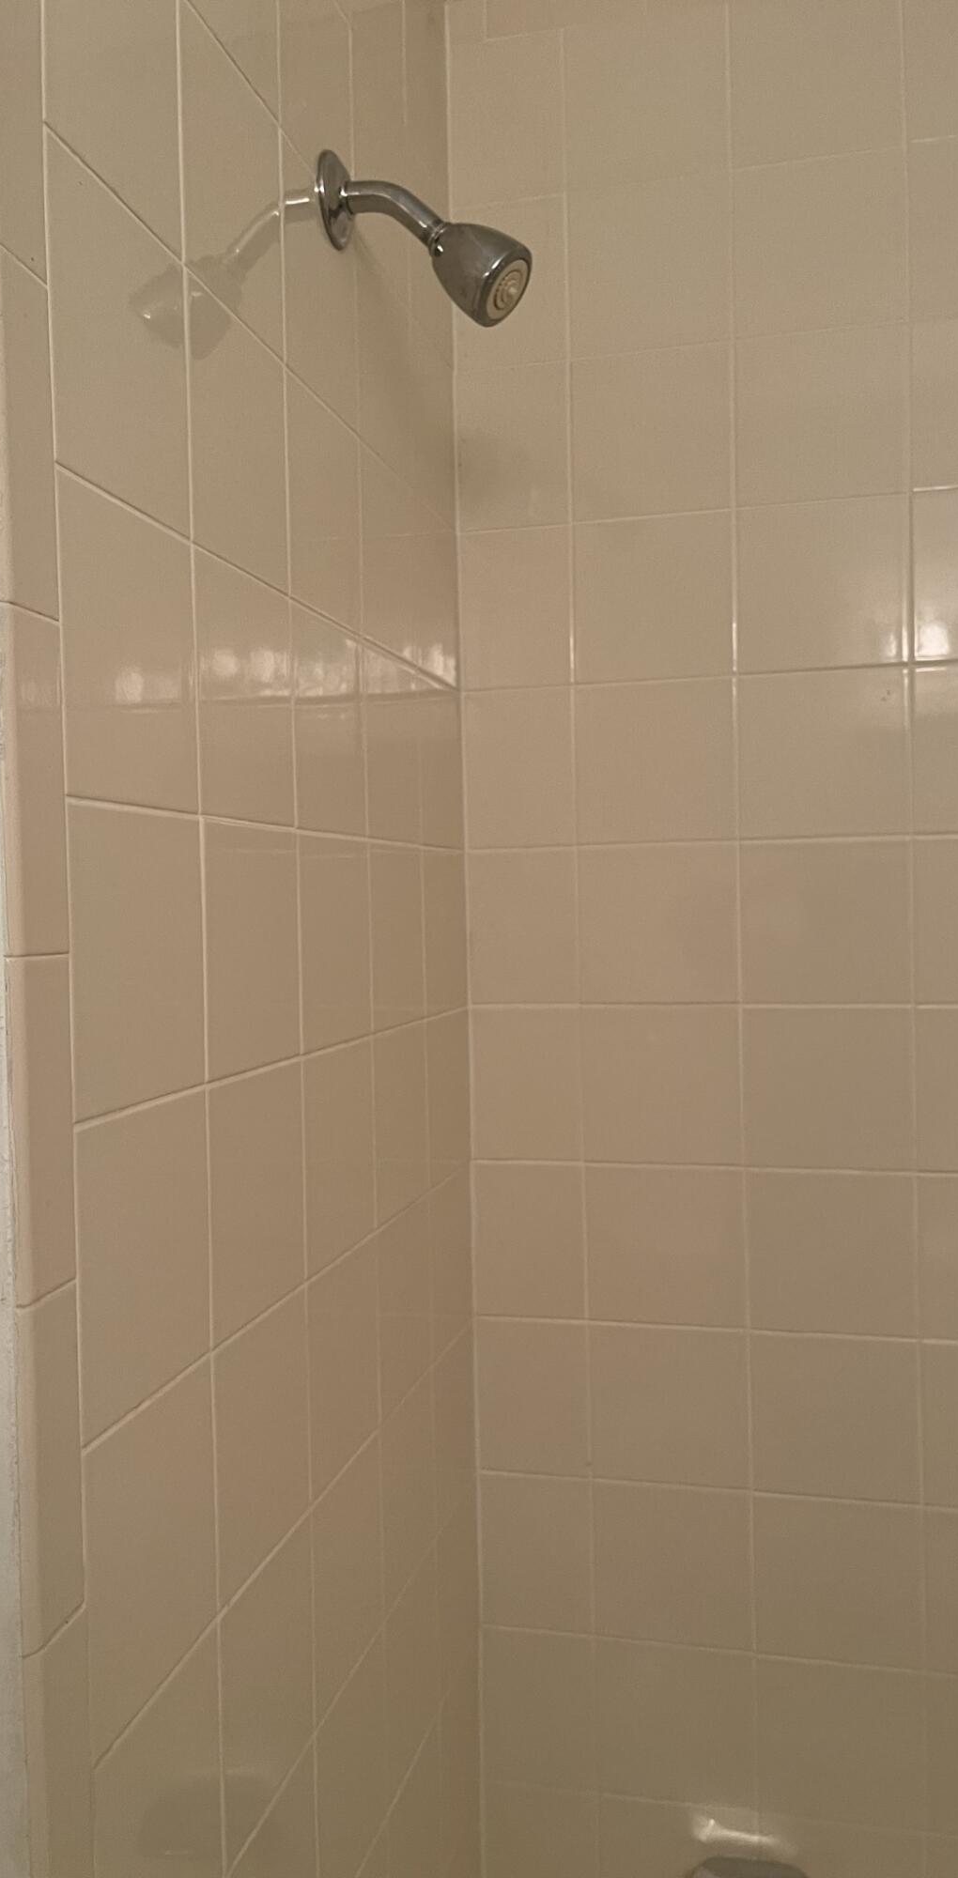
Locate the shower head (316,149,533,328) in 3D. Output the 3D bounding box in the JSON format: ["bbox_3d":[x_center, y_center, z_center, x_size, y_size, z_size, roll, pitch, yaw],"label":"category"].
[{"bbox_3d":[-0.035,-0.507,1.017,0.148,0.134,0.066,-1,2,14],"label":"shower head"}]

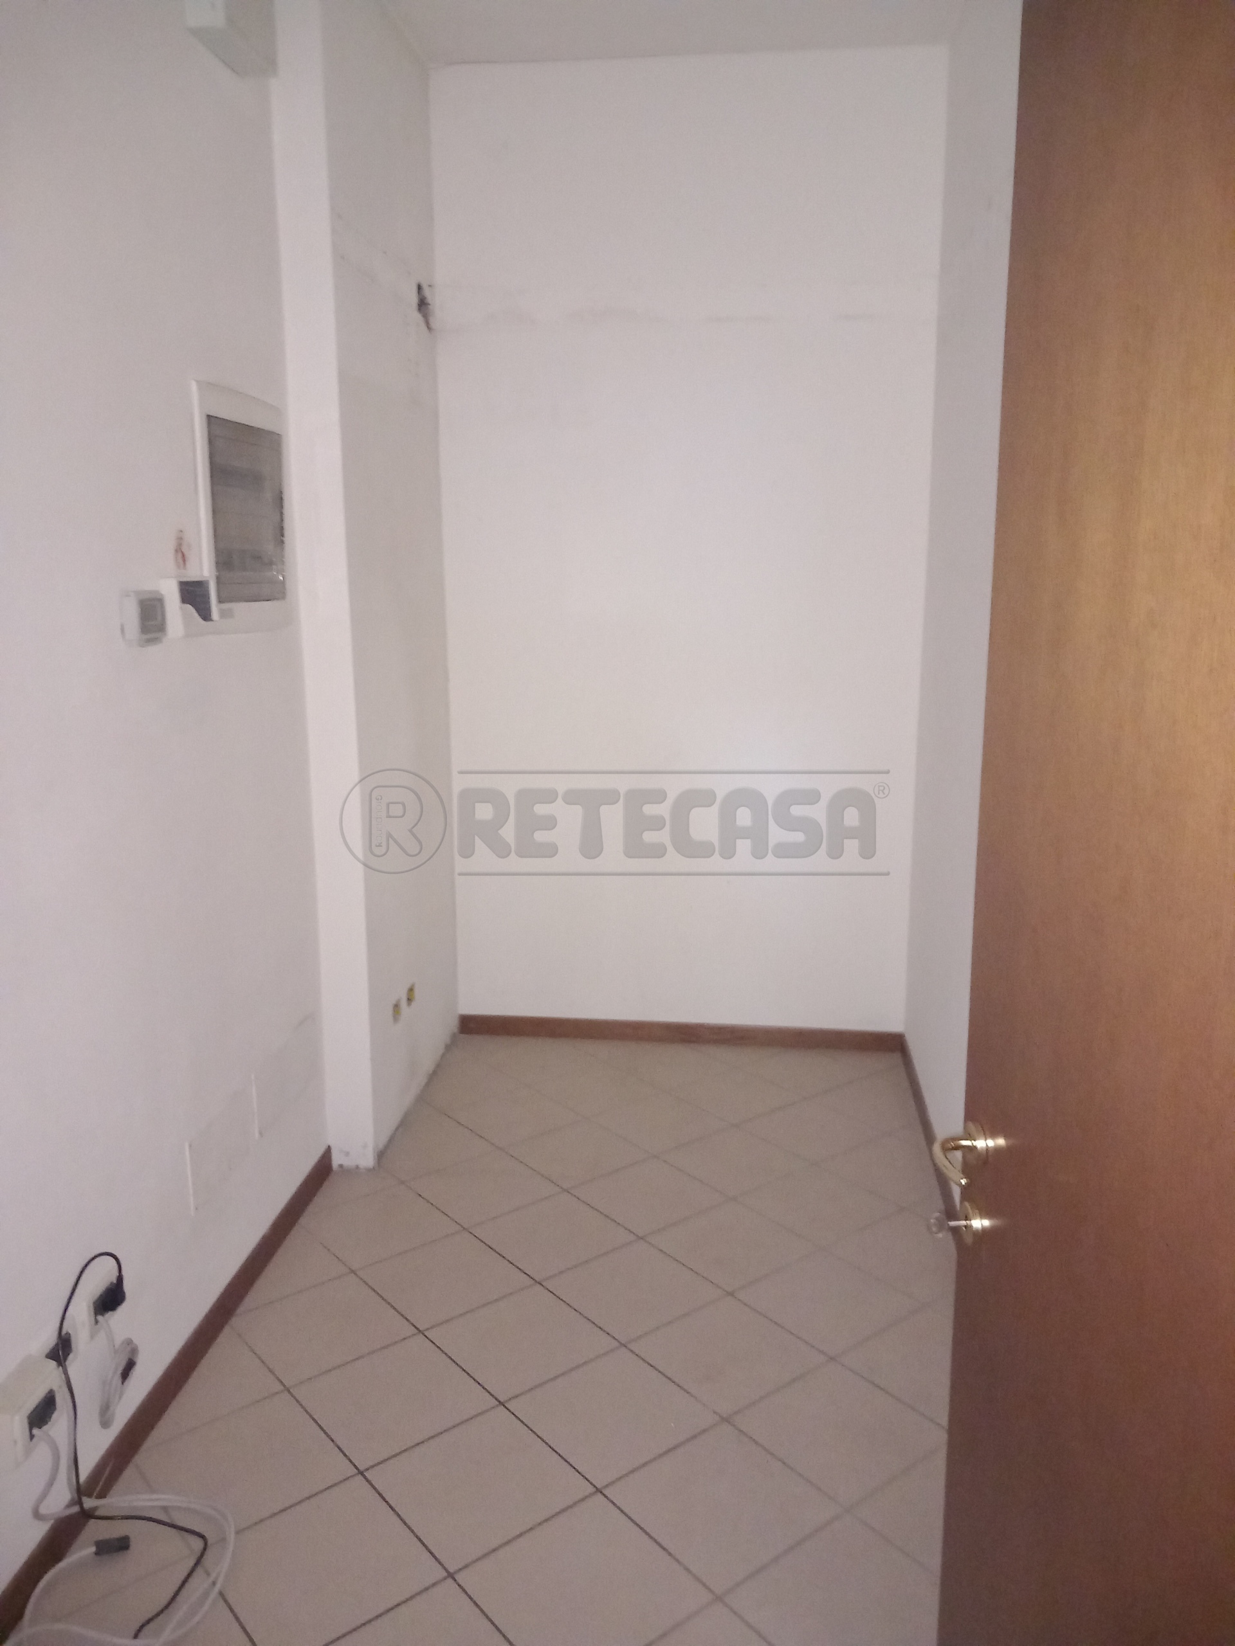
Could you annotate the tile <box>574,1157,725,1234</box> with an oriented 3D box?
[{"bbox_3d":[0.081,0.958,3.293,0.300,0.010,0.300,-9,15,-38],"label":"tile"}]

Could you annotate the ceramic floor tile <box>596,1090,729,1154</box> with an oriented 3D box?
[{"bbox_3d":[0.126,0.872,3.710,0.300,0.010,0.300,-9,15,-38],"label":"ceramic floor tile"}]

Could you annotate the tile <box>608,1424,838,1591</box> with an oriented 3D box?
[{"bbox_3d":[0.181,1.176,2.220,0.300,0.010,0.300,-9,15,-38],"label":"tile"}]

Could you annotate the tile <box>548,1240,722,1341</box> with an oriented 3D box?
[{"bbox_3d":[0.036,1.045,2.876,0.300,0.010,0.300,-9,15,-38],"label":"tile"}]

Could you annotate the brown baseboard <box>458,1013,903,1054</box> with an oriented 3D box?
[{"bbox_3d":[0.202,0.709,4.330,1.499,0.070,0.012,1,12,7],"label":"brown baseboard"}]

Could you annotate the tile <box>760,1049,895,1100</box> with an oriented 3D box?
[{"bbox_3d":[0.615,0.791,4.068,0.300,0.010,0.300,-9,15,-38],"label":"tile"}]

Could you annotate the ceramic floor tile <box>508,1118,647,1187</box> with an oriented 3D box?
[{"bbox_3d":[-0.110,0.914,3.528,0.301,0.010,0.301,-9,15,-38],"label":"ceramic floor tile"}]

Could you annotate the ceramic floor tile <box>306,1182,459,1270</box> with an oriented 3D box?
[{"bbox_3d":[-0.583,0.991,3.153,0.301,0.010,0.301,-9,15,-38],"label":"ceramic floor tile"}]

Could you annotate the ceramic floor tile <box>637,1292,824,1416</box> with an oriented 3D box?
[{"bbox_3d":[0.224,1.089,2.636,0.300,0.010,0.300,-9,15,-38],"label":"ceramic floor tile"}]

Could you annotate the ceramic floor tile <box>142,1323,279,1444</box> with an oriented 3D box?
[{"bbox_3d":[-0.860,1.109,2.535,0.300,0.010,0.300,-9,15,-38],"label":"ceramic floor tile"}]

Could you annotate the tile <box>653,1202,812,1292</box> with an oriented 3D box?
[{"bbox_3d":[0.272,1.007,3.065,0.301,0.010,0.301,-9,15,-38],"label":"tile"}]

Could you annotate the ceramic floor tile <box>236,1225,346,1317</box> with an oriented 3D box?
[{"bbox_3d":[-0.816,1.027,2.964,0.300,0.010,0.300,-9,15,-38],"label":"ceramic floor tile"}]

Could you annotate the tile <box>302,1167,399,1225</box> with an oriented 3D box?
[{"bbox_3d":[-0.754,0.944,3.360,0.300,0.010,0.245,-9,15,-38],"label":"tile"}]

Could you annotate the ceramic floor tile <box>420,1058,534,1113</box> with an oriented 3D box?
[{"bbox_3d":[-0.493,0.820,3.991,0.301,0.010,0.301,-9,15,-38],"label":"ceramic floor tile"}]

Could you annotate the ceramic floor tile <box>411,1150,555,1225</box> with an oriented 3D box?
[{"bbox_3d":[-0.346,0.952,3.340,0.301,0.010,0.301,-9,15,-38],"label":"ceramic floor tile"}]

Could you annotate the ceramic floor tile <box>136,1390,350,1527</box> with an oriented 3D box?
[{"bbox_3d":[-0.669,1.157,2.305,0.300,0.010,0.300,-9,15,-38],"label":"ceramic floor tile"}]

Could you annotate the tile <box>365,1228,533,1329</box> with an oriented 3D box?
[{"bbox_3d":[-0.390,1.036,2.920,0.300,0.010,0.300,-9,15,-38],"label":"tile"}]

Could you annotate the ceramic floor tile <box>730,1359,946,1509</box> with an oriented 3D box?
[{"bbox_3d":[0.415,1.138,2.407,0.300,0.010,0.300,-9,15,-38],"label":"ceramic floor tile"}]

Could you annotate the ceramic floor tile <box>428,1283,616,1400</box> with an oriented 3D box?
[{"bbox_3d":[-0.200,1.085,2.690,0.301,0.010,0.301,-9,15,-38],"label":"ceramic floor tile"}]

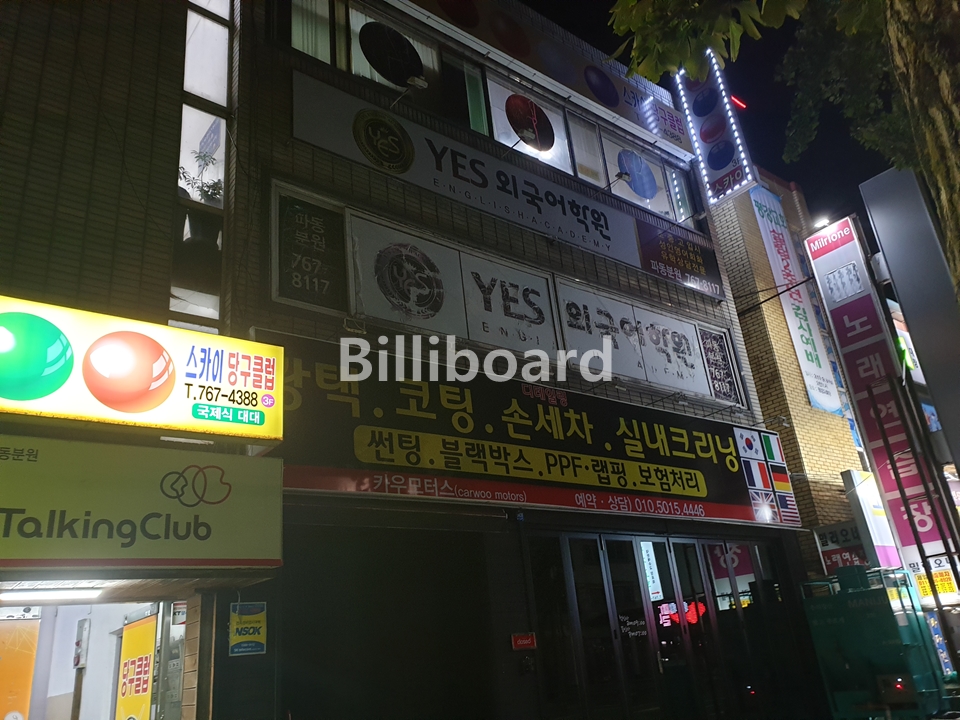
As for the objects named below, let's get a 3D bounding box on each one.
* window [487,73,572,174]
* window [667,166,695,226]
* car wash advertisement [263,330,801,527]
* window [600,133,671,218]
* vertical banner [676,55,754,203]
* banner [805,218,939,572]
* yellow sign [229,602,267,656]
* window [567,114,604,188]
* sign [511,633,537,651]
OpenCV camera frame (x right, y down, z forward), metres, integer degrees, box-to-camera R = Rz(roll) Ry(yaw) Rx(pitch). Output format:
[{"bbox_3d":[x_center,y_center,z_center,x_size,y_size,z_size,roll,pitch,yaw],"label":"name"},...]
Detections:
[{"bbox_3d":[0.773,-3.567,10.959,1.539,1.253,0.100,12,-28,-36],"label":"window"},{"bbox_3d":[3.639,-2.964,13.095,0.432,1.175,0.100,12,-28,-36],"label":"window"},{"bbox_3d":[1.358,1.106,8.602,8.370,1.461,0.140,12,-30,-36],"label":"car wash advertisement"},{"bbox_3d":[2.713,-3.170,12.410,1.555,1.271,0.100,12,-28,-36],"label":"window"},{"bbox_3d":[4.383,-4.400,13.508,0.180,3.180,0.900,12,-28,-36],"label":"vertical banner"},{"bbox_3d":[7.213,0.449,13.070,0.200,6.520,0.940,12,-28,-36],"label":"banner"},{"bbox_3d":[-1.829,2.123,5.700,0.294,0.387,0.020,12,-28,-36],"label":"yellow sign"},{"bbox_3d":[1.711,-3.407,11.677,0.634,1.270,0.100,12,-28,-36],"label":"window"},{"bbox_3d":[0.450,2.841,7.279,0.320,0.143,0.020,12,-28,-36],"label":"sign"}]

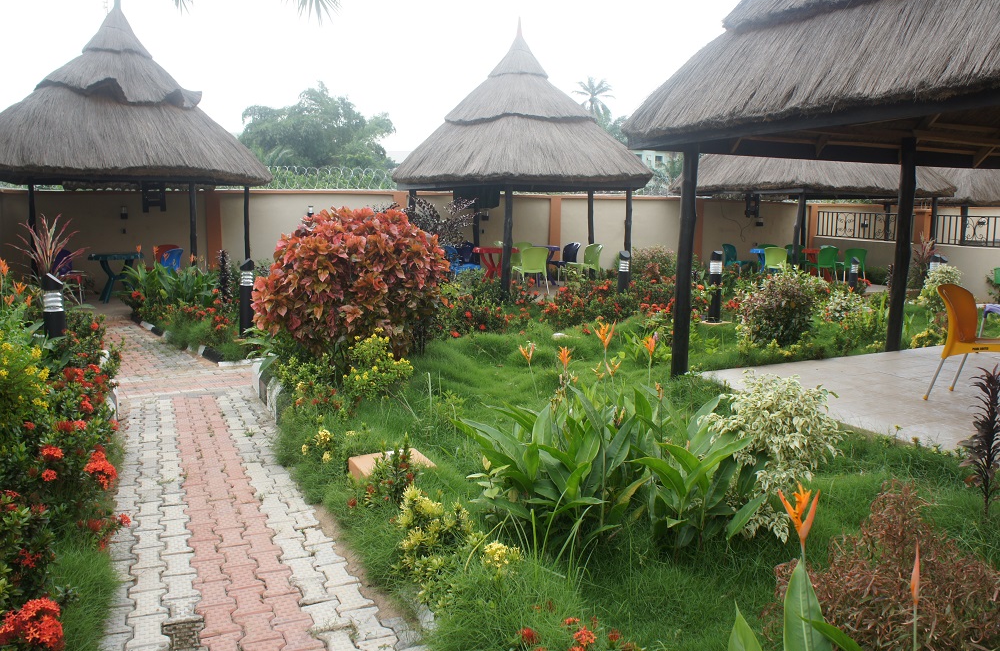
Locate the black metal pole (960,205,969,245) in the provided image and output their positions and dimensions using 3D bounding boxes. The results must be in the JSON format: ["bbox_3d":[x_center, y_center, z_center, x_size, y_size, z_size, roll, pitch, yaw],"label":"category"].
[{"bbox_3d":[10.835,-1.907,17.500,0.150,1.940,0.150,1,8,0],"label":"black metal pole"}]

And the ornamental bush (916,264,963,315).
[{"bbox_3d":[7.390,-0.613,12.559,0.700,0.850,0.680,5,9,30],"label":"ornamental bush"}]

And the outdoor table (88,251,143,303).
[{"bbox_3d":[-5.913,-0.714,11.517,0.800,0.750,0.780,-3,8,-27],"label":"outdoor table"}]

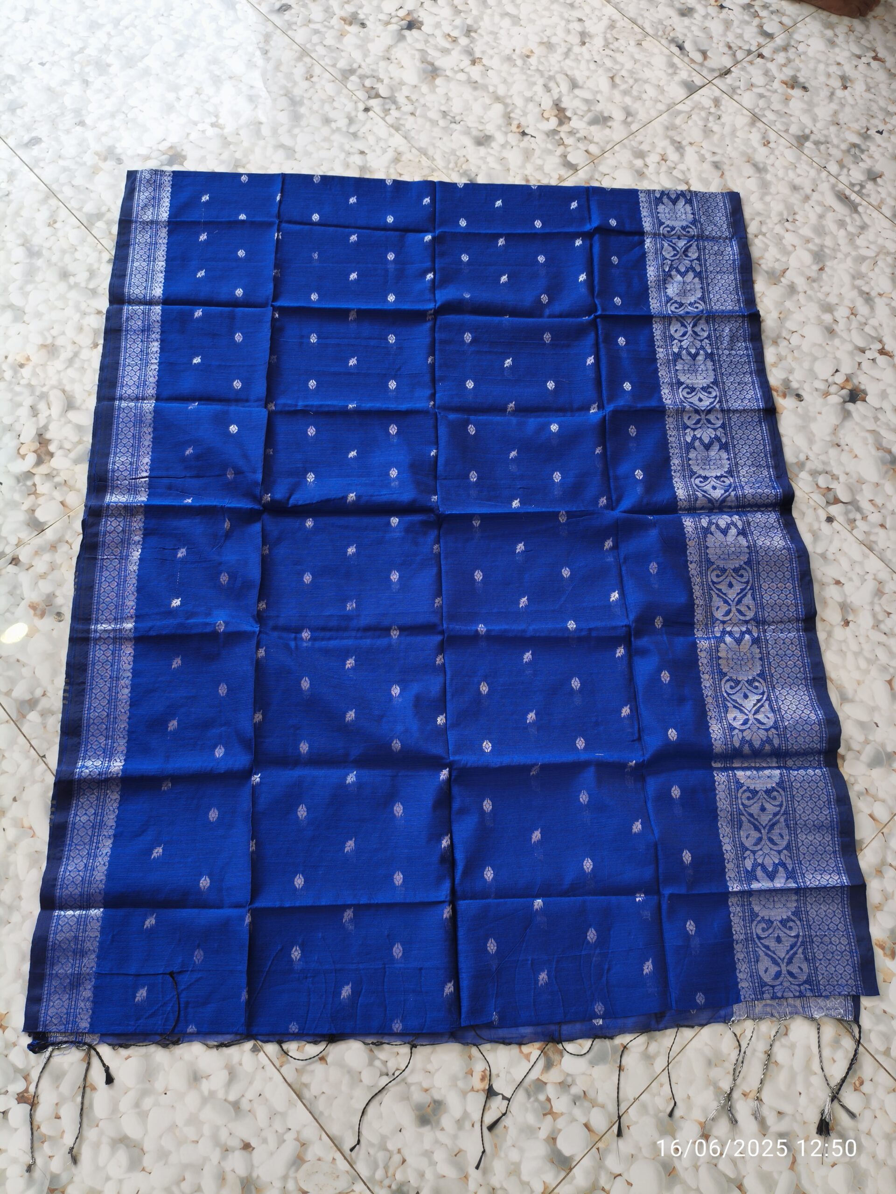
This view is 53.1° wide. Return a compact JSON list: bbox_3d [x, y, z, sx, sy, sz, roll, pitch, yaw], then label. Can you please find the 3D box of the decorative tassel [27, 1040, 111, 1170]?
[{"bbox_3d":[-0.477,0.646,1.139,0.095,0.012,0.145,-1,69,-4],"label":"decorative tassel"}]

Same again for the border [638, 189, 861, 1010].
[{"bbox_3d":[0.474,-0.118,1.489,0.185,0.015,1.466,1,69,-3],"label":"border"}]

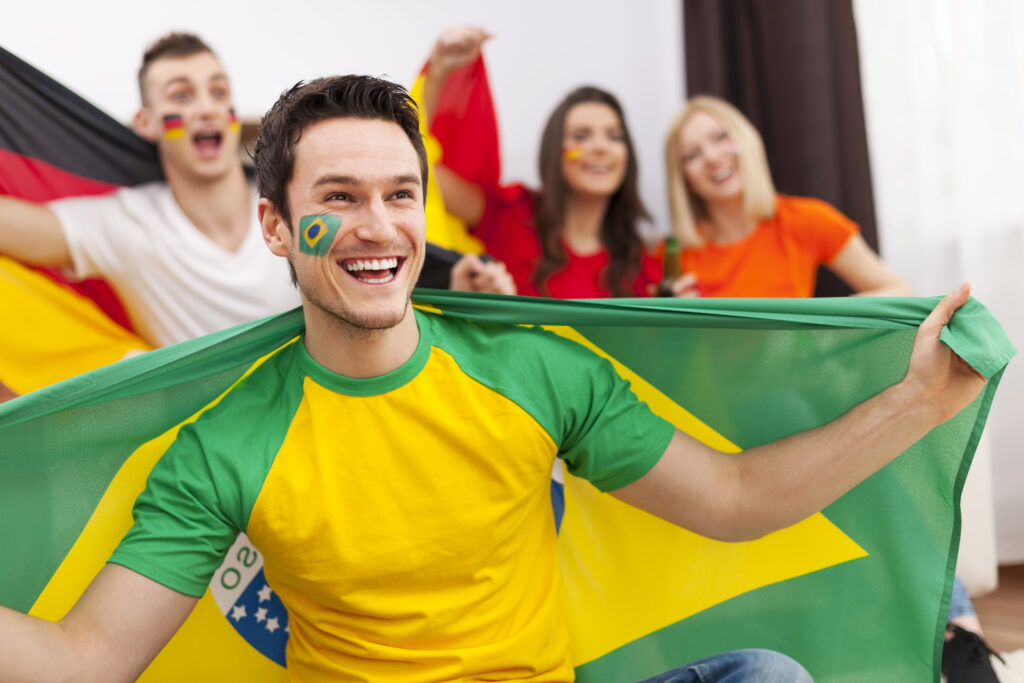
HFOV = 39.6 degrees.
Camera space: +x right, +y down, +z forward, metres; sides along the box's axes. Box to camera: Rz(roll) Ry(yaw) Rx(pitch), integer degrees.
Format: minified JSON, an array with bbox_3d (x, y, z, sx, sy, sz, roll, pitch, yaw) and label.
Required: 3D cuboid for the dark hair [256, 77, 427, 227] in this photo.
[{"bbox_3d":[-0.172,-0.177,1.430,0.170,0.175,0.205,-1,1,-27],"label":"dark hair"}]

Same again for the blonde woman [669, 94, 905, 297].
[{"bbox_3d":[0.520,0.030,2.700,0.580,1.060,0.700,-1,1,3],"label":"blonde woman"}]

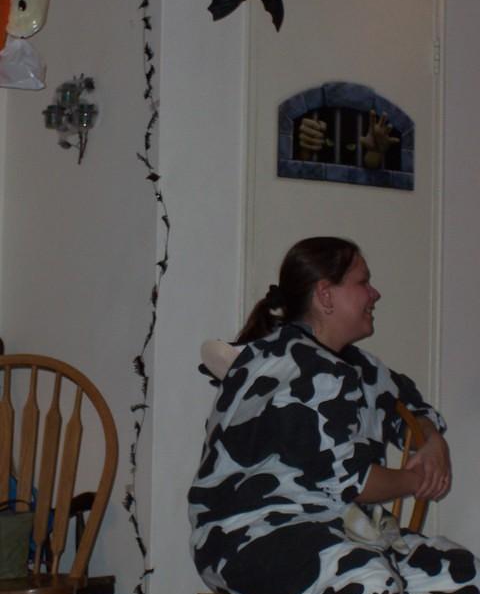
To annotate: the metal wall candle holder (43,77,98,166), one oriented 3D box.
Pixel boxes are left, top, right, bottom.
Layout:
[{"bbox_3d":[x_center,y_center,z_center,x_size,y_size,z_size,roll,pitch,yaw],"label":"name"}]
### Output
[{"bbox_3d":[-0.432,-0.456,5.270,0.090,0.235,0.170,3,-3,-40],"label":"metal wall candle holder"}]

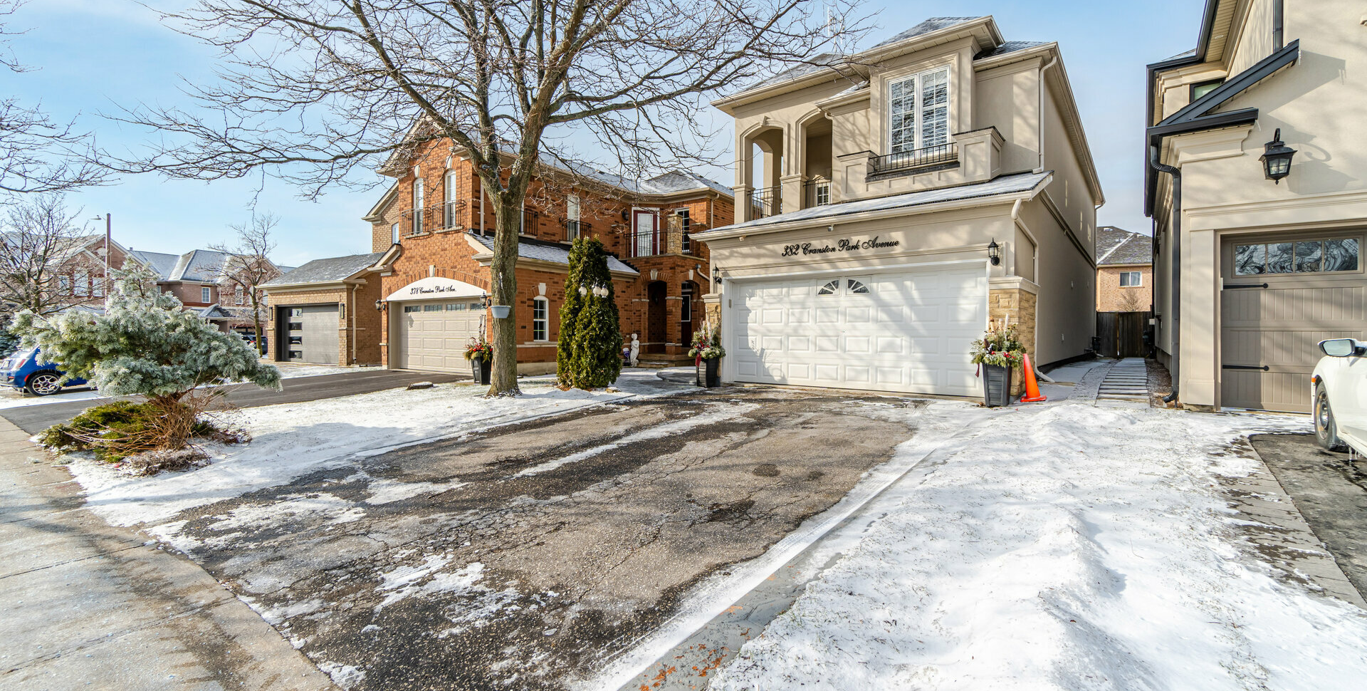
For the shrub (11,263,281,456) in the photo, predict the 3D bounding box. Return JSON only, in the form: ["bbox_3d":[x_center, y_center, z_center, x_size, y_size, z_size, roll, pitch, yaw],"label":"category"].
[{"bbox_3d":[-6.490,0.140,7.100,2.500,2.350,2.400,1,1,39],"label":"shrub"}]

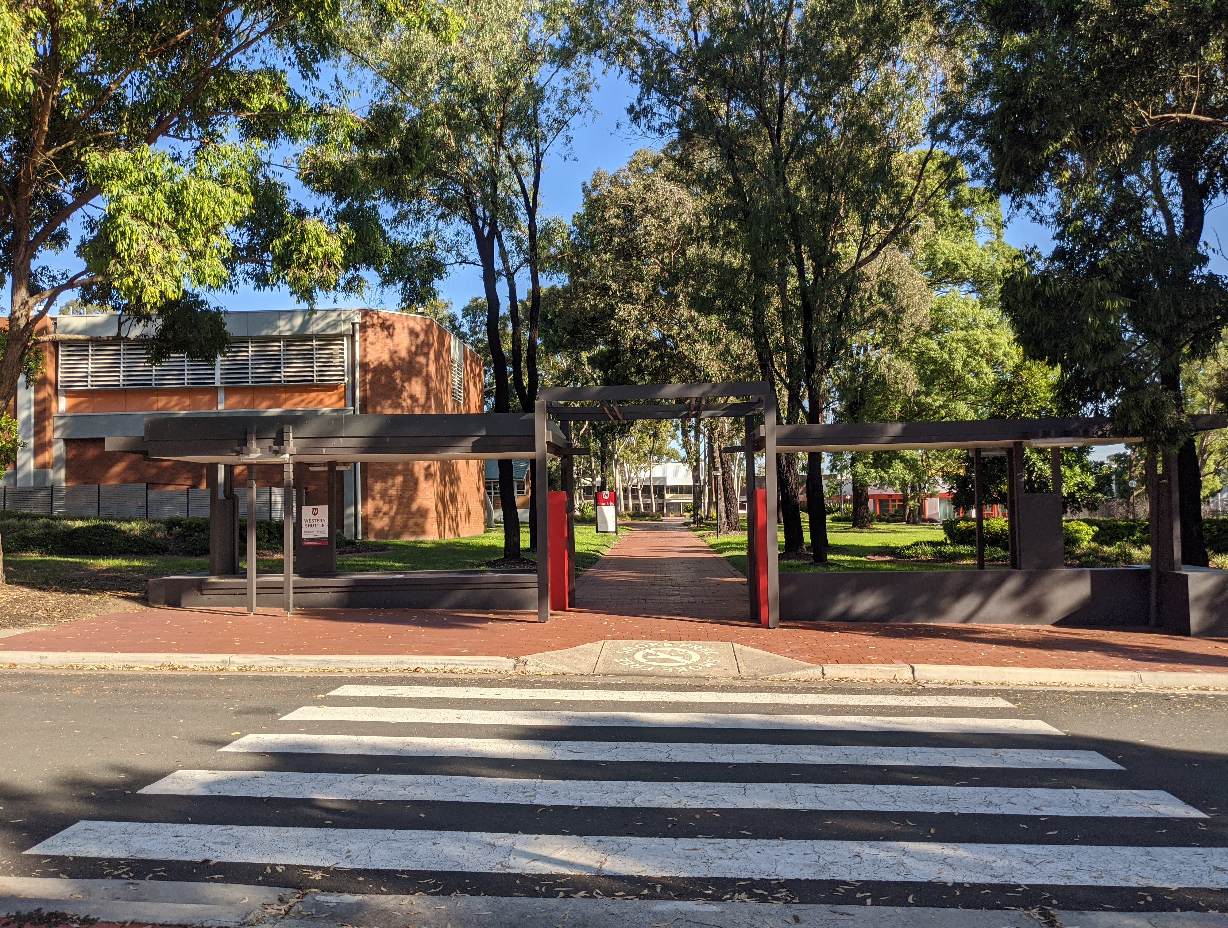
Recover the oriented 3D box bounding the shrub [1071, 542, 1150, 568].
[{"bbox_3d":[12.613,2.294,24.500,2.050,0.580,1.100,-1,-2,5],"label":"shrub"}]

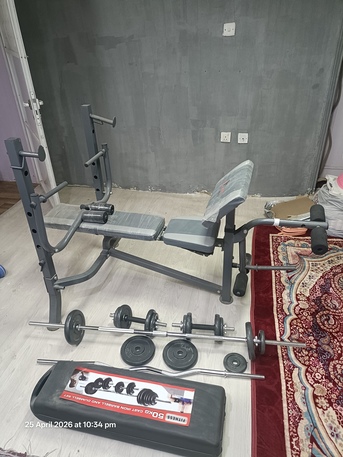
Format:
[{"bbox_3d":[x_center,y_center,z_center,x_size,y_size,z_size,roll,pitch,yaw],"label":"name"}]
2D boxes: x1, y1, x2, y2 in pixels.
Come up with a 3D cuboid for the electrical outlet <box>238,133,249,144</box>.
[{"bbox_3d":[0.662,-0.823,3.032,0.088,0.088,0.012,4,32,10],"label":"electrical outlet"}]

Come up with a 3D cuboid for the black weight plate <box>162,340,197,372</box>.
[{"bbox_3d":[0.050,0.666,1.742,0.183,0.022,0.183,-2,31,1],"label":"black weight plate"}]

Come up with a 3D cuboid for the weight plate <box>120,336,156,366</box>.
[{"bbox_3d":[-0.177,0.656,1.773,0.180,0.022,0.180,-2,31,1],"label":"weight plate"}]

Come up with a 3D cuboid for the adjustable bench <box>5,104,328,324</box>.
[{"bbox_3d":[0.007,-0.060,1.914,1.660,1.090,1.080,8,33,17],"label":"adjustable bench"}]

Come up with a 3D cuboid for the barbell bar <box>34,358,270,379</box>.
[{"bbox_3d":[-0.124,0.711,1.655,1.167,0.042,0.085,1,31,6],"label":"barbell bar"}]

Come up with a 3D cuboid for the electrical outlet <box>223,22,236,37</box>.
[{"bbox_3d":[0.463,-1.575,2.616,0.088,0.088,0.012,4,32,10],"label":"electrical outlet"}]

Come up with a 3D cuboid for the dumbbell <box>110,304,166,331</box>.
[{"bbox_3d":[-0.190,0.523,1.887,0.346,0.135,0.135,6,32,14],"label":"dumbbell"}]

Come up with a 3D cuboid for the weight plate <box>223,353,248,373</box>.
[{"bbox_3d":[0.329,0.687,1.691,0.117,0.020,0.117,-2,31,1],"label":"weight plate"}]

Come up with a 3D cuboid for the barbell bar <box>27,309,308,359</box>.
[{"bbox_3d":[-0.059,0.561,1.763,1.501,0.186,0.186,2,31,7],"label":"barbell bar"}]

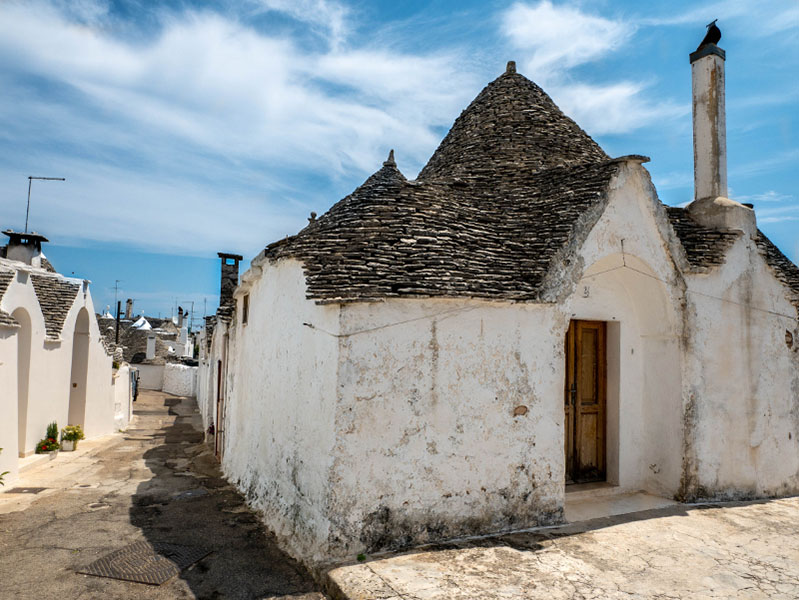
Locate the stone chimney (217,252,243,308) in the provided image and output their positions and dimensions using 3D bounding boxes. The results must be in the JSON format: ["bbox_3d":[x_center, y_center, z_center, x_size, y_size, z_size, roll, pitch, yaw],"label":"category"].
[{"bbox_3d":[-3.494,-0.392,11.390,0.466,1.134,0.407,3,-4,-28],"label":"stone chimney"}]

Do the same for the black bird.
[{"bbox_3d":[3.923,-3.372,7.013,0.291,0.359,0.184,1,-3,0],"label":"black bird"}]

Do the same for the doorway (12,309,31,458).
[{"bbox_3d":[-5.984,1.225,8.471,0.339,2.229,0.718,2,-4,-9],"label":"doorway"}]

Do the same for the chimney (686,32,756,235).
[{"bbox_3d":[4.003,-2.025,6.931,0.679,2.435,0.504,3,-4,-28],"label":"chimney"}]

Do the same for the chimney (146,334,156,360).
[{"bbox_3d":[-11.675,2.259,26.088,0.417,1.172,0.417,0,-4,10],"label":"chimney"}]

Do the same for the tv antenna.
[{"bbox_3d":[-6.771,-1.813,10.599,0.698,1.104,0.194,1,-4,-6],"label":"tv antenna"}]

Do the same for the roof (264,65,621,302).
[{"bbox_3d":[0.844,-1.674,7.667,5.044,3.722,4.656,3,-4,-25],"label":"roof"}]

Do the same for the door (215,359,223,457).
[{"bbox_3d":[-3.230,1.914,9.889,0.097,1.732,0.825,2,-4,-20],"label":"door"}]

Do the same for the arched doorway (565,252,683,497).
[{"bbox_3d":[2.259,0.841,6.104,1.746,2.638,0.640,3,-4,-25],"label":"arched doorway"}]

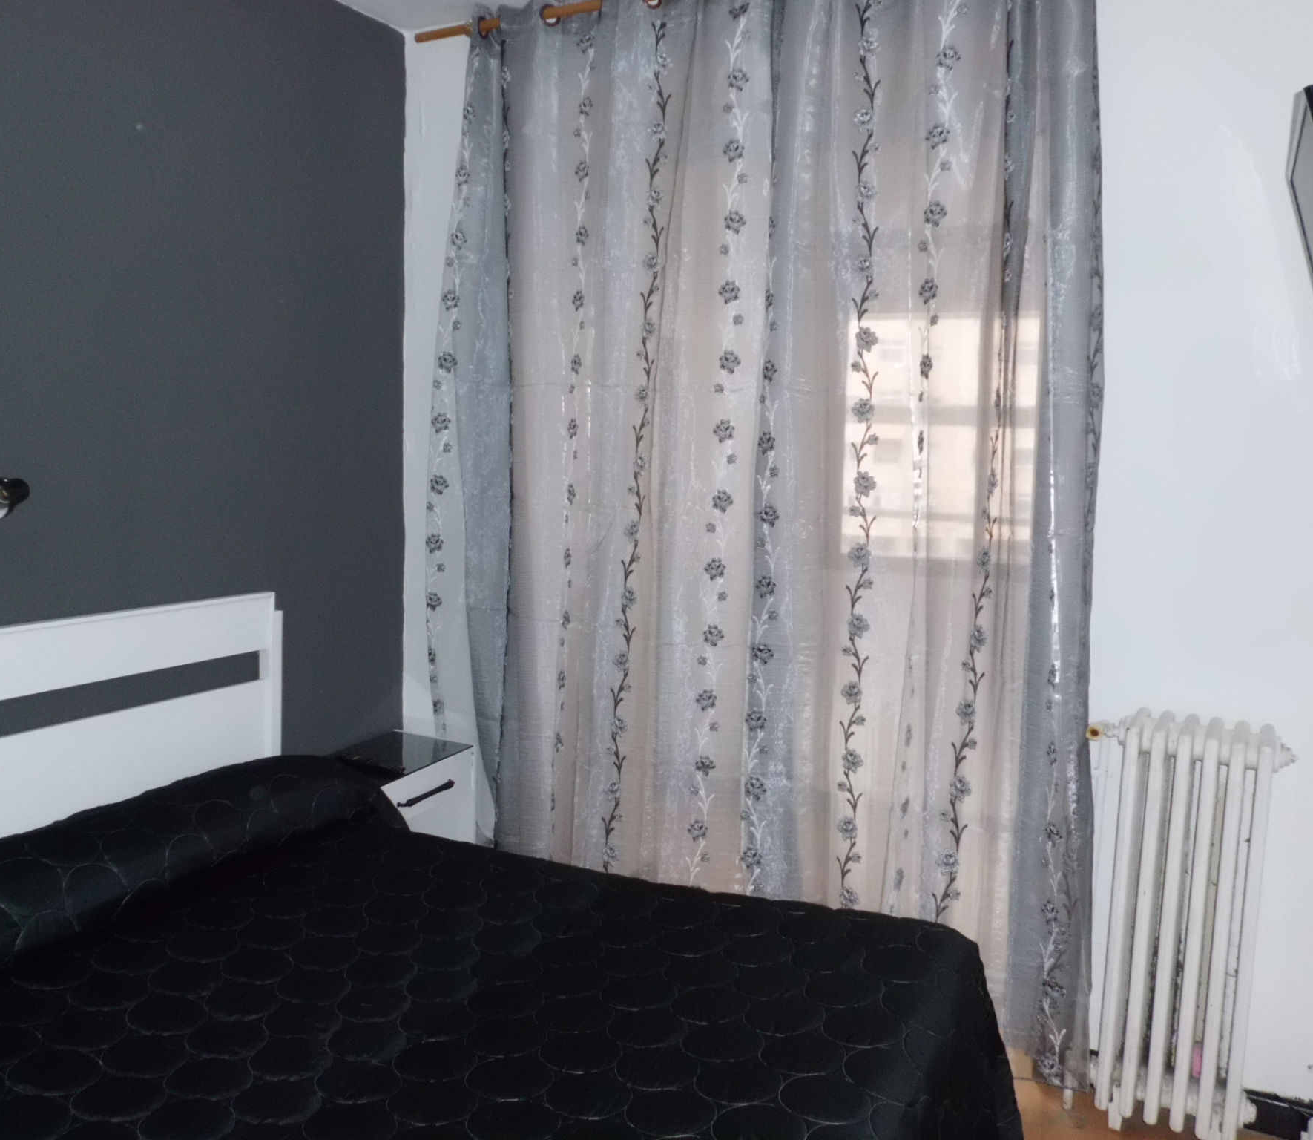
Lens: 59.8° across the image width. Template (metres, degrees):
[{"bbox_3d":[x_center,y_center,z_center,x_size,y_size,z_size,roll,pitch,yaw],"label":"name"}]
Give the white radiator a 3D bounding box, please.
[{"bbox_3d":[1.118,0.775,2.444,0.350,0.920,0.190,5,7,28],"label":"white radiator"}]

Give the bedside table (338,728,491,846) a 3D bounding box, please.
[{"bbox_3d":[-0.796,0.822,3.292,0.335,0.595,0.445,5,7,28],"label":"bedside table"}]

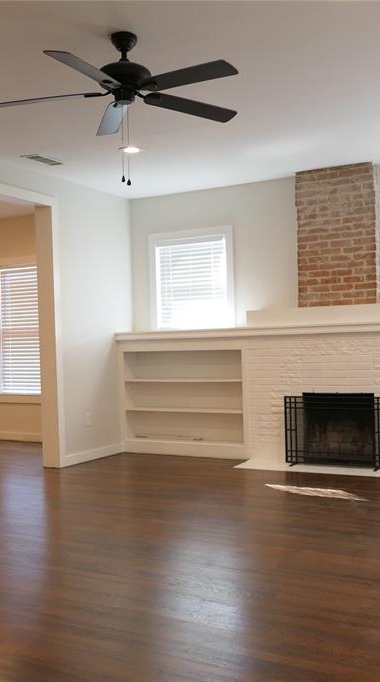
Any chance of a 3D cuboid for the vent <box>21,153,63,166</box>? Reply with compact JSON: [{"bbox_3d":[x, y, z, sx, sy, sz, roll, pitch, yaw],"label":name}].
[{"bbox_3d":[-1.259,-1.530,5.809,0.185,0.020,0.350,-1,-1,29],"label":"vent"}]

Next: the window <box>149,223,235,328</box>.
[{"bbox_3d":[0.016,-0.626,7.081,0.974,1.051,0.080,-1,-1,26],"label":"window"}]

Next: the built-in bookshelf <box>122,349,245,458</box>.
[{"bbox_3d":[-0.031,0.628,6.972,1.359,1.062,0.260,-1,-1,26],"label":"built-in bookshelf"}]

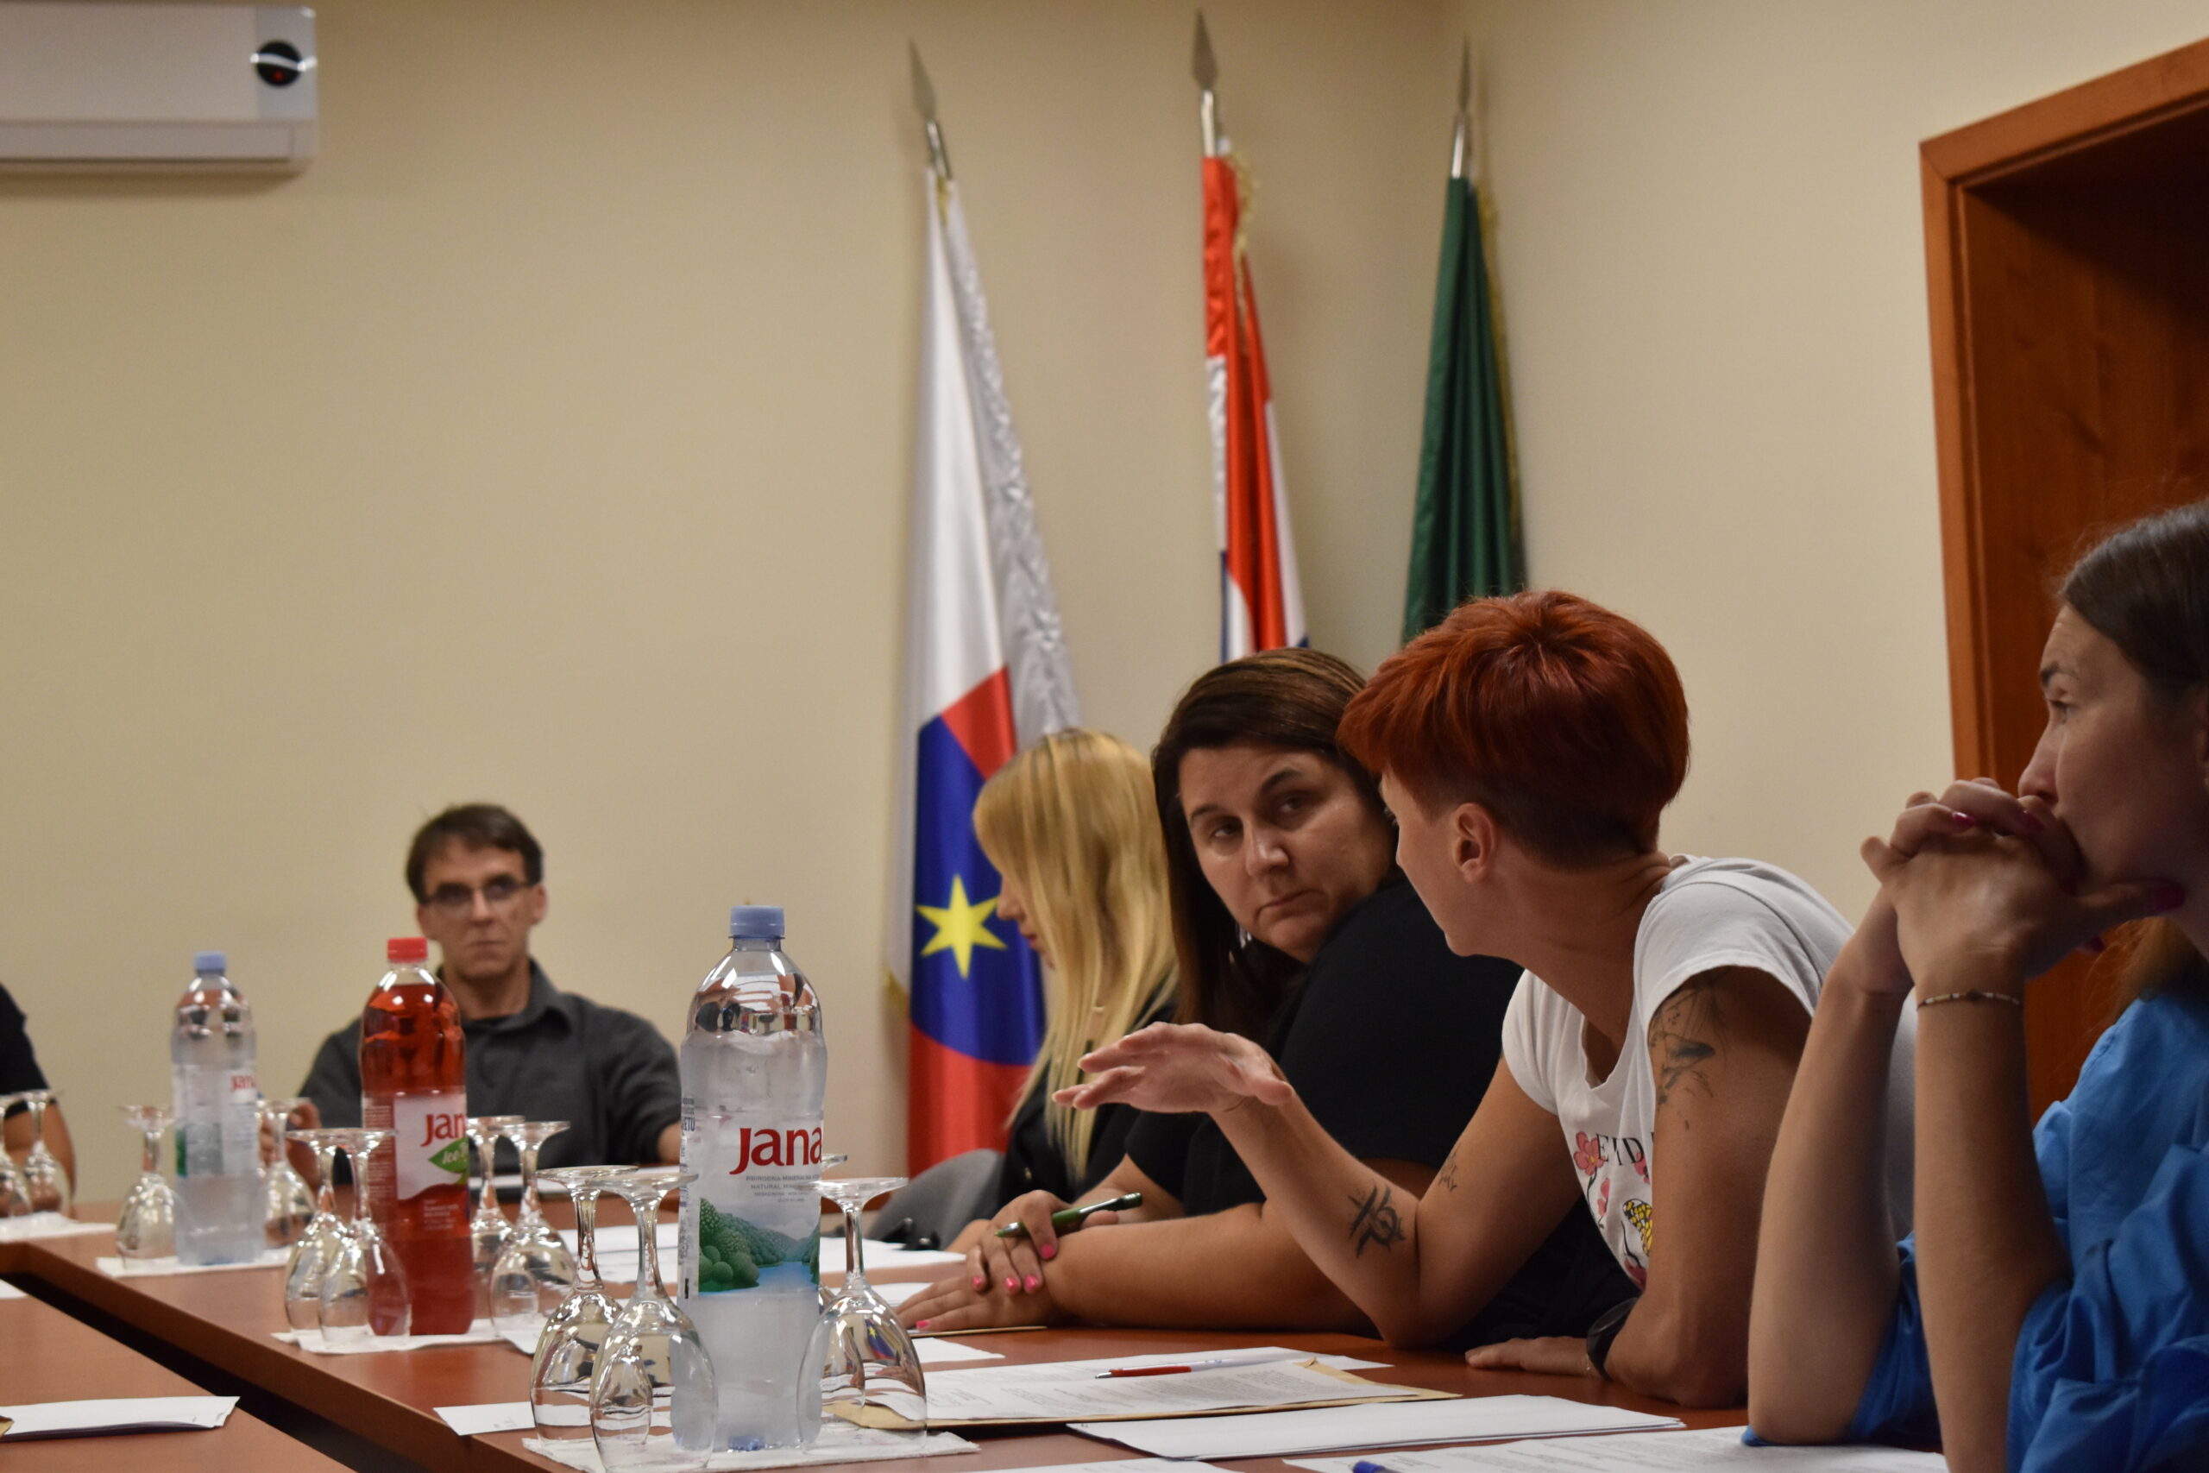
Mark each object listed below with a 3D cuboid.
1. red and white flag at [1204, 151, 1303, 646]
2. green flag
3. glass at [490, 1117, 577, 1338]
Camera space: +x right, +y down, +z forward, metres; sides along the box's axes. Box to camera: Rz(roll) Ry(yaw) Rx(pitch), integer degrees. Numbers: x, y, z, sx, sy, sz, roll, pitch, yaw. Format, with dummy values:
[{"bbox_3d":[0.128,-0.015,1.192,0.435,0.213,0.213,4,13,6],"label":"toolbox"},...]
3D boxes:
[{"bbox_3d":[0.280,-0.040,8.300,0.250,1.820,0.200,-2,-3,-7],"label":"red and white flag"},{"bbox_3d":[0.604,-0.055,8.282,0.320,1.750,0.260,-2,-2,-18],"label":"green flag"},{"bbox_3d":[-0.461,0.398,4.047,0.073,0.168,0.073,-1,-3,-18],"label":"glass"}]

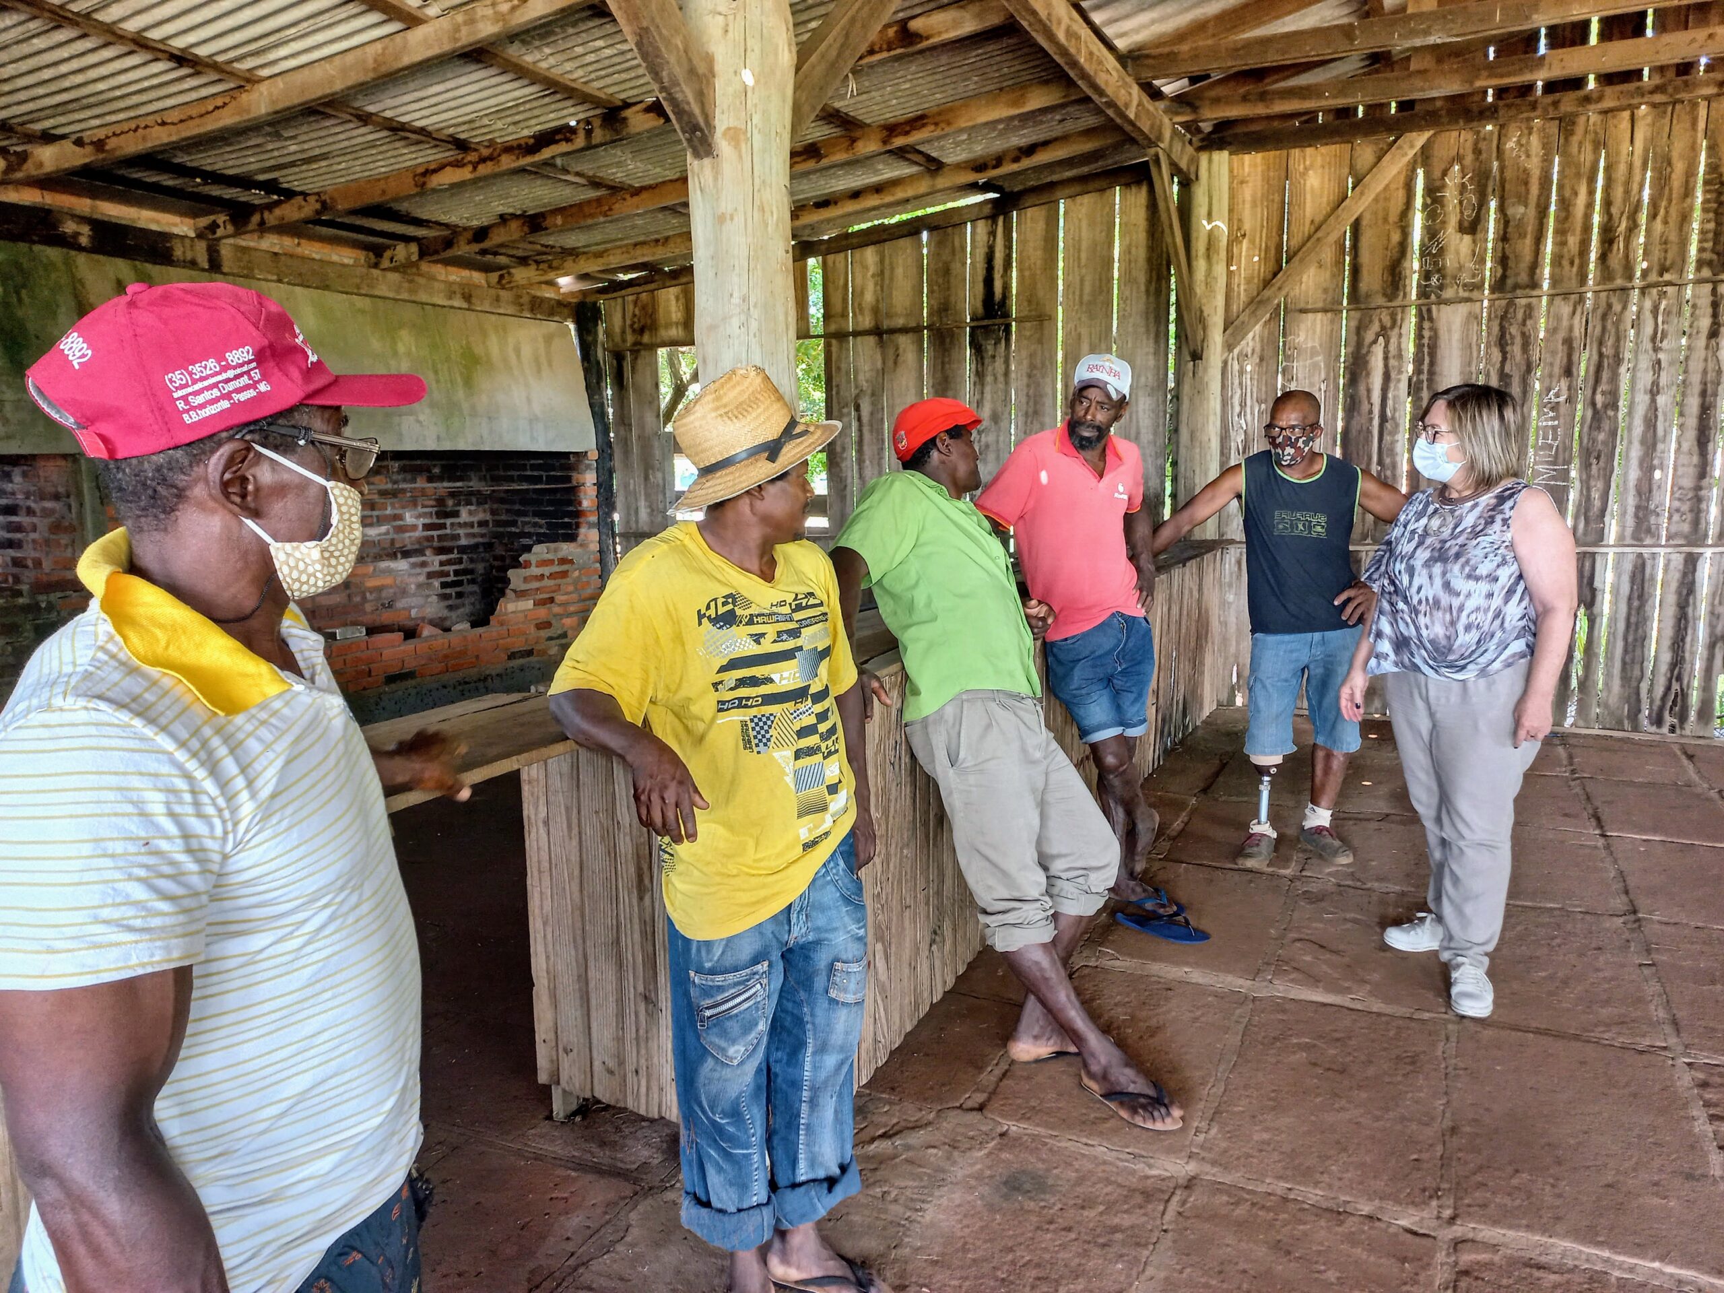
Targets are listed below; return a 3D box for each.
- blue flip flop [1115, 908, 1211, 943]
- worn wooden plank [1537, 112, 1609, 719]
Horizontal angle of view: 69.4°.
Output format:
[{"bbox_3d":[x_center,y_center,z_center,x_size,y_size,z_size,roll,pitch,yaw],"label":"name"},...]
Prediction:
[{"bbox_3d":[0.933,0.855,3.865,0.290,0.045,0.110,6,11,37],"label":"blue flip flop"},{"bbox_3d":[3.716,-1.138,6.632,0.220,3.197,0.028,3,9,25],"label":"worn wooden plank"}]

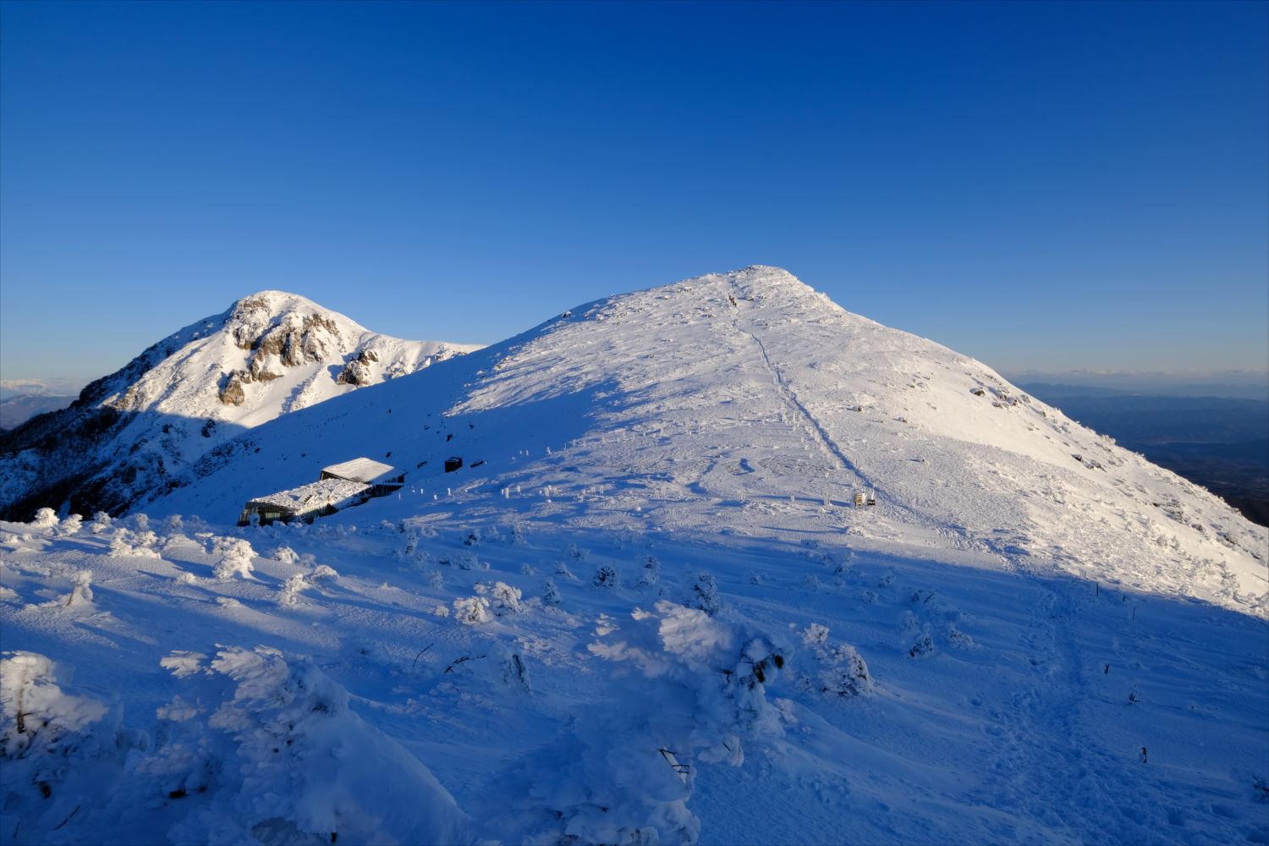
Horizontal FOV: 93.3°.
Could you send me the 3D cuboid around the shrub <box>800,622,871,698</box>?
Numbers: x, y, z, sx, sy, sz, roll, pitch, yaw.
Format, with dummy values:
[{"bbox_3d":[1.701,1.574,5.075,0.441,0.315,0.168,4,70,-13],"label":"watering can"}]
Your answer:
[{"bbox_3d":[3.038,3.575,9.000,1.057,1.025,0.899,0,5,0],"label":"shrub"}]

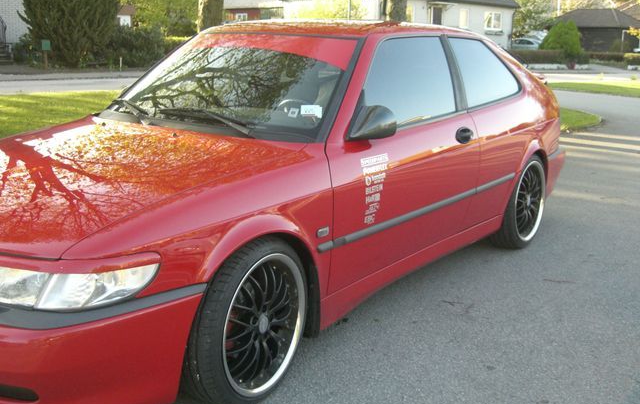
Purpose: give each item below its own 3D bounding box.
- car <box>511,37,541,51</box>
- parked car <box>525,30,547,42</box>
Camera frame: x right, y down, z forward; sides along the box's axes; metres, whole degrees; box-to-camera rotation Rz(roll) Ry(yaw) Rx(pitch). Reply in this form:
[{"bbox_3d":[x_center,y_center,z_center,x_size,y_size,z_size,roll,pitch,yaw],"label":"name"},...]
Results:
[{"bbox_3d":[15.579,-11.361,52.000,1.770,1.450,4.300,-7,14,-29],"label":"car"},{"bbox_3d":[17.807,-13.021,57.000,1.800,1.550,4.400,-7,14,-29],"label":"parked car"}]

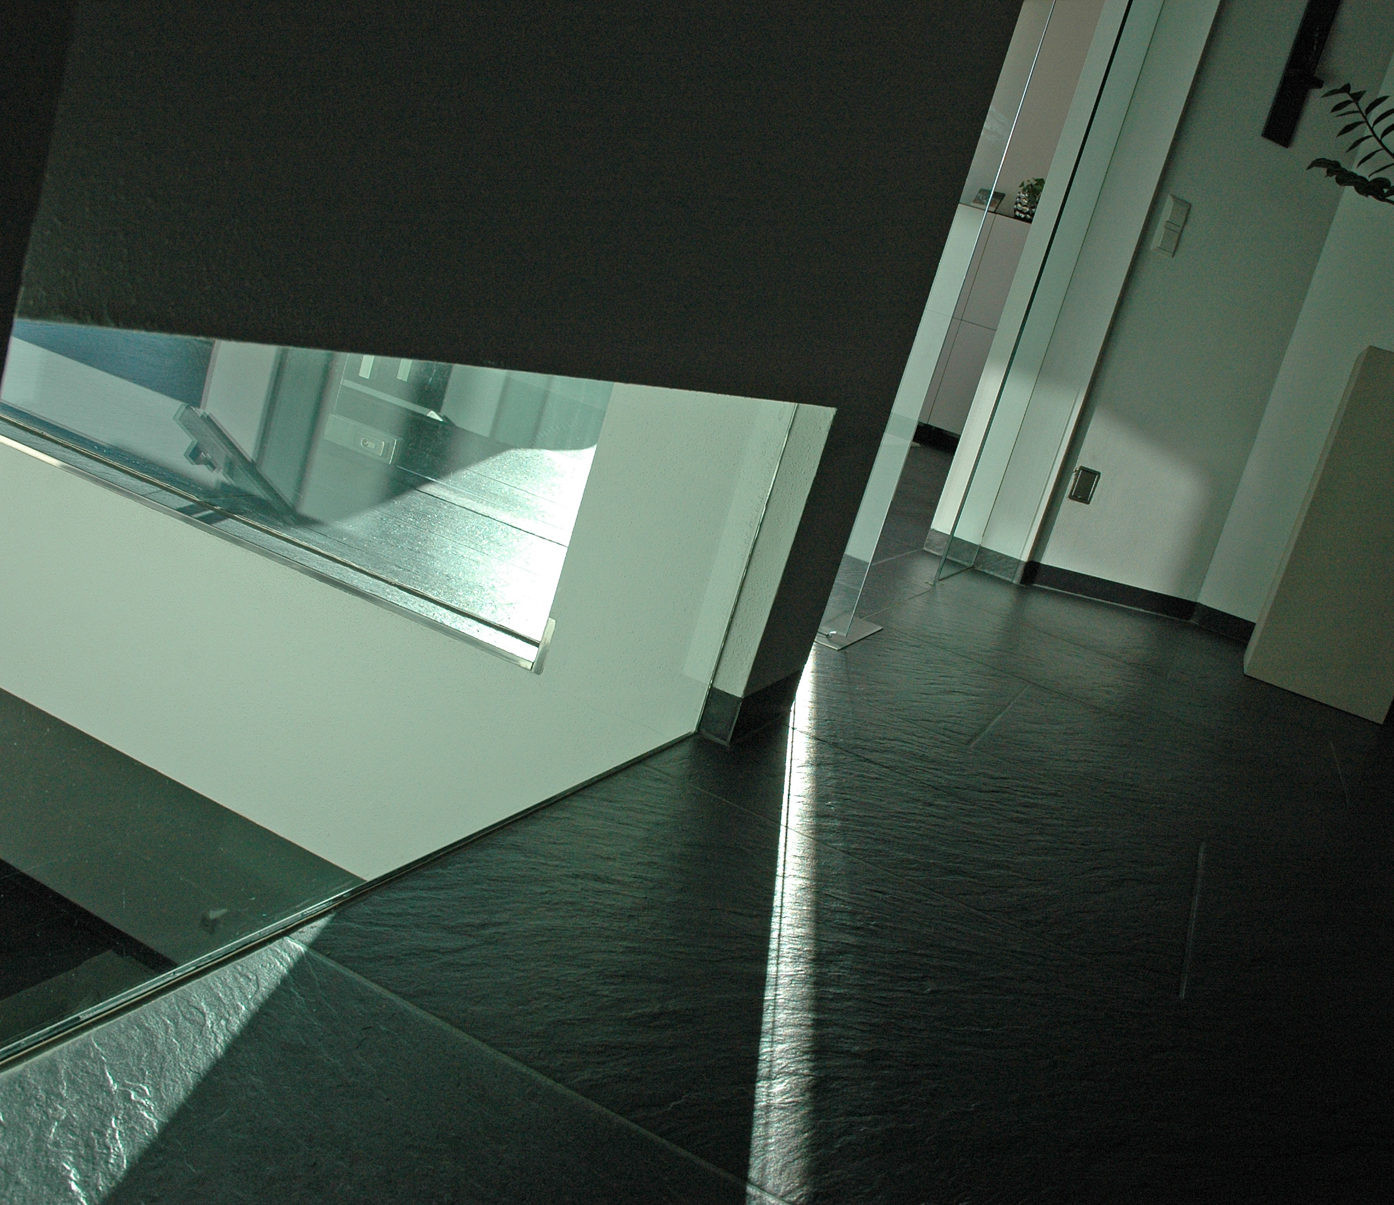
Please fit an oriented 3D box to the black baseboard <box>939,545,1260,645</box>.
[{"bbox_3d":[1.211,-0.027,4.056,0.993,0.064,0.186,12,13,-18],"label":"black baseboard"}]

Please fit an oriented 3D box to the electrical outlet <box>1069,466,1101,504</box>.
[{"bbox_3d":[1.157,-0.346,4.034,0.078,0.097,0.020,11,14,-24],"label":"electrical outlet"}]

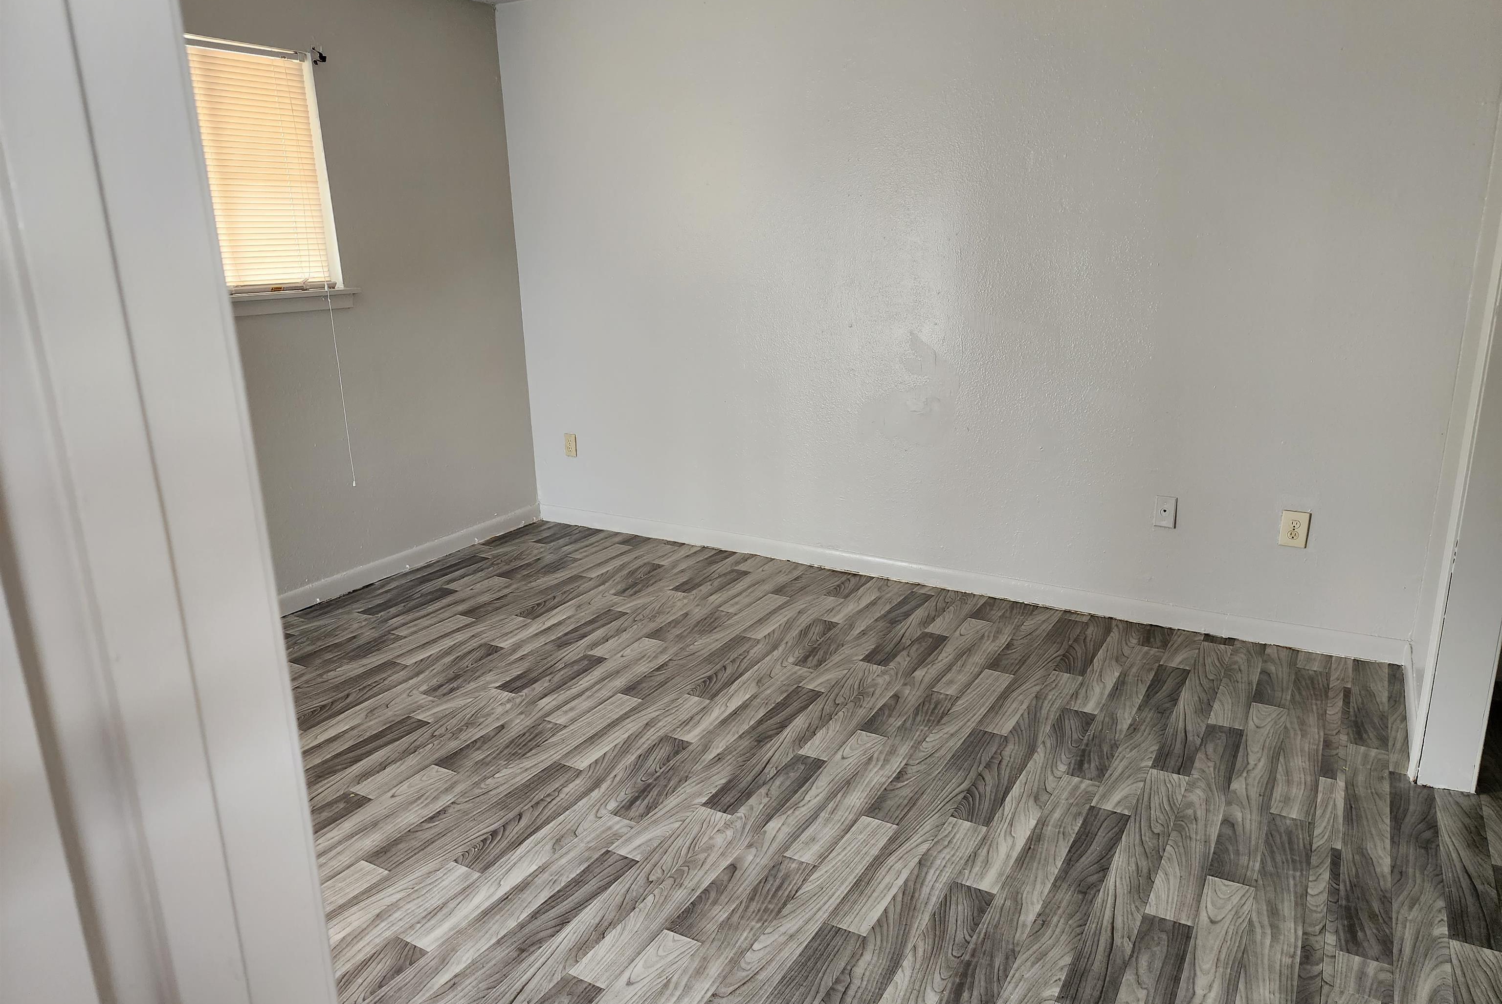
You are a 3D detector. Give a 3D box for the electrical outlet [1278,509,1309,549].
[{"bbox_3d":[1.847,0.093,3.394,0.076,0.124,0.010,8,18,29],"label":"electrical outlet"}]

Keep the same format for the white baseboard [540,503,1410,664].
[{"bbox_3d":[0.540,0.279,4.247,3.800,0.086,0.016,8,18,29],"label":"white baseboard"}]

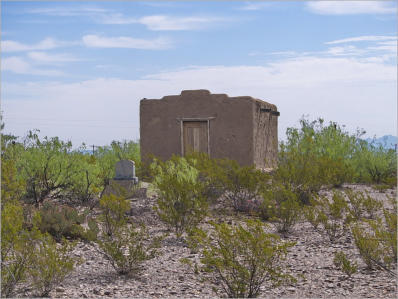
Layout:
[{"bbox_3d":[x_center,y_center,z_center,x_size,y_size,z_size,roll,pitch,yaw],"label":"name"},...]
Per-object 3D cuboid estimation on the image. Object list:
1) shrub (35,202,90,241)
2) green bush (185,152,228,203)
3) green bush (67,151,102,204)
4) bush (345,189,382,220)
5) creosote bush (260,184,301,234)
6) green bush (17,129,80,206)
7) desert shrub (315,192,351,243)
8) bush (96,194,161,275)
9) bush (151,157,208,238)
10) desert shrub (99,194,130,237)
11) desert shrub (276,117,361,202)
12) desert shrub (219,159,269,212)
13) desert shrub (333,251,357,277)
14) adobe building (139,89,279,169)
[{"bbox_3d":[-1.951,1.029,14.800,0.800,0.543,0.760,0,0,0],"label":"shrub"},{"bbox_3d":[0.164,0.611,22.600,0.960,1.091,1.000,0,0,0],"label":"green bush"},{"bbox_3d":[-2.378,0.581,21.500,0.748,1.121,0.710,0,0,0],"label":"green bush"},{"bbox_3d":[2.876,0.961,18.100,0.664,0.559,0.580,0,0,0],"label":"bush"},{"bbox_3d":[1.228,0.904,15.600,0.603,0.753,0.573,0,0,0],"label":"creosote bush"},{"bbox_3d":[-3.055,0.391,21.300,1.317,1.563,1.251,0,0,0],"label":"green bush"},{"bbox_3d":[1.868,0.945,14.600,0.536,0.733,0.509,0,0,0],"label":"desert shrub"},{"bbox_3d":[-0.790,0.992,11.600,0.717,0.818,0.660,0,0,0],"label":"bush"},{"bbox_3d":[-0.303,0.709,15.300,0.828,1.212,0.800,0,0,0],"label":"bush"},{"bbox_3d":[-1.273,0.994,15.600,0.482,0.633,0.460,0,0,0],"label":"desert shrub"},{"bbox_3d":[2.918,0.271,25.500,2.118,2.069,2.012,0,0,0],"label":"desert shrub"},{"bbox_3d":[0.860,0.695,20.000,0.966,1.043,0.918,0,0,0],"label":"desert shrub"},{"bbox_3d":[1.602,1.255,11.400,0.264,0.286,0.230,0,0,0],"label":"desert shrub"},{"bbox_3d":[0.530,-0.690,39.500,4.200,2.920,5.100,0,0,14],"label":"adobe building"}]

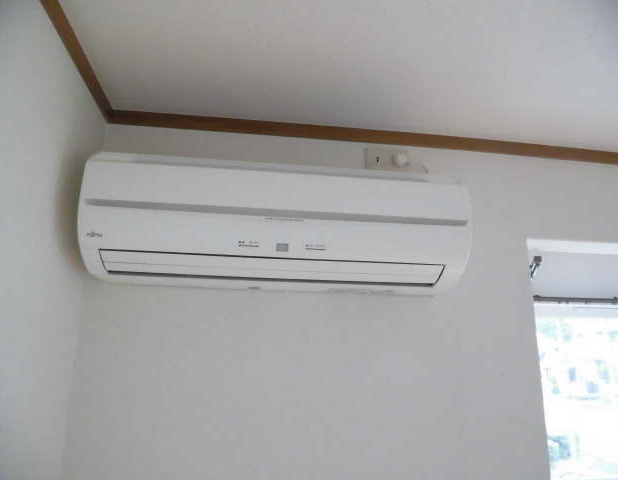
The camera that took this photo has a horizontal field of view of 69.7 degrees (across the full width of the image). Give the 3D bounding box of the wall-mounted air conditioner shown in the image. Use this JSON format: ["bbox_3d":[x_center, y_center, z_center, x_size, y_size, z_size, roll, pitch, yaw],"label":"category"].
[{"bbox_3d":[-0.056,-0.035,0.995,0.791,0.266,0.200,3,-14,-9],"label":"wall-mounted air conditioner"}]

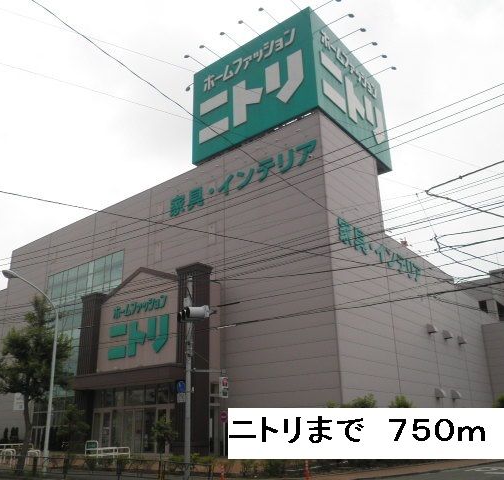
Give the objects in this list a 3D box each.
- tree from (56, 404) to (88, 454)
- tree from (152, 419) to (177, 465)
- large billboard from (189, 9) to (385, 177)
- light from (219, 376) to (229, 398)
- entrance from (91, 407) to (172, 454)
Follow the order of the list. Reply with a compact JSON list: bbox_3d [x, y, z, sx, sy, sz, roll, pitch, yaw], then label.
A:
[{"bbox_3d":[-10.173,10.740,27.243,1.900,2.902,1.900,-16,-25,36],"label":"tree"},{"bbox_3d":[-3.831,8.771,20.925,1.150,2.100,1.150,-1,-20,0],"label":"tree"},{"bbox_3d":[3.525,-10.364,42.257,12.159,9.211,11.975,-16,-25,36],"label":"large billboard"},{"bbox_3d":[-0.994,5.113,16.642,0.180,0.700,0.360,-17,-26,37],"label":"light"},{"bbox_3d":[-7.746,12.001,30.430,7.786,2.754,0.350,-16,-25,36],"label":"entrance"}]

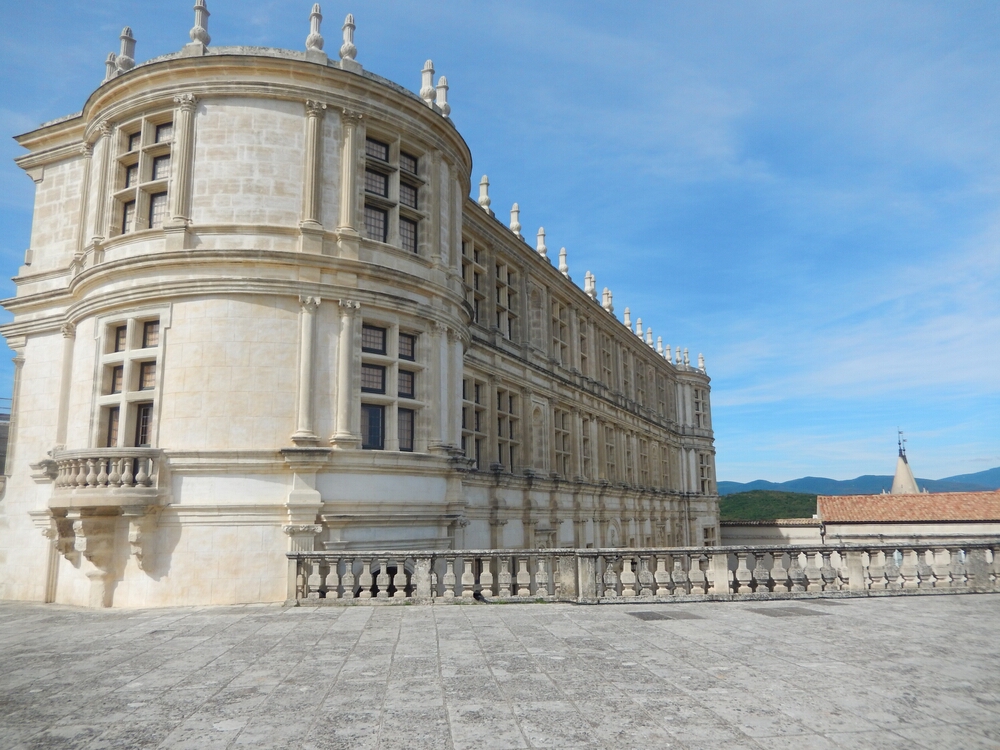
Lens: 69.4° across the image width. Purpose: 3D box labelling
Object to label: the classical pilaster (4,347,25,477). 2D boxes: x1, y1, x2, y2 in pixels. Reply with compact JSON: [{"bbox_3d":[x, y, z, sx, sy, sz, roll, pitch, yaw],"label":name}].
[{"bbox_3d":[-12.385,0.958,18.401,0.460,3.300,0.200,-6,-13,25],"label":"classical pilaster"}]

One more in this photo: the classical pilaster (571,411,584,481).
[{"bbox_3d":[3.455,3.115,32.219,0.400,3.280,0.500,-6,-13,25],"label":"classical pilaster"}]

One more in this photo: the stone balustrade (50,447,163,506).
[{"bbox_3d":[-8.249,2.204,15.291,3.120,1.190,0.960,-6,-12,24],"label":"stone balustrade"}]

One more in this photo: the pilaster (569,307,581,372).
[{"bbox_3d":[3.509,-1.639,34.005,0.240,3.145,0.480,-6,-12,24],"label":"pilaster"}]

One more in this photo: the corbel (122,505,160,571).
[{"bbox_3d":[-7.253,3.313,14.695,0.365,1.292,0.653,-3,-12,12],"label":"corbel"}]

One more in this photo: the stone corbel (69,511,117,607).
[{"bbox_3d":[-8.300,3.726,14.546,0.470,1.930,0.820,-6,-12,23],"label":"stone corbel"}]

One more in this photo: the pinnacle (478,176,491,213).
[{"bbox_3d":[-0.536,-6.642,26.512,0.440,1.580,0.440,-1,-11,0],"label":"pinnacle"}]

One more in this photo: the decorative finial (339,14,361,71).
[{"bbox_3d":[-3.724,-8.181,17.811,0.518,1.642,0.518,6,-13,-30],"label":"decorative finial"}]

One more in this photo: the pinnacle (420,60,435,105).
[{"bbox_3d":[-1.934,-8.009,19.637,0.442,1.325,0.442,-1,-11,0],"label":"pinnacle"}]

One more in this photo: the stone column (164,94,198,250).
[{"bbox_3d":[-7.160,-4.592,16.310,0.500,3.810,0.370,-3,-12,10],"label":"stone column"}]

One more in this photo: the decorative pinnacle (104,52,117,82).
[{"bbox_3d":[-10.332,-7.952,19.148,0.442,1.325,0.442,7,-14,-35],"label":"decorative pinnacle"}]

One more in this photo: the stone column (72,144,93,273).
[{"bbox_3d":[-10.486,-4.143,18.213,0.340,3.810,0.480,7,-14,-35],"label":"stone column"}]

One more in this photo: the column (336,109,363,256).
[{"bbox_3d":[-3.539,-4.514,17.088,0.499,3.707,0.442,6,-13,-31],"label":"column"}]

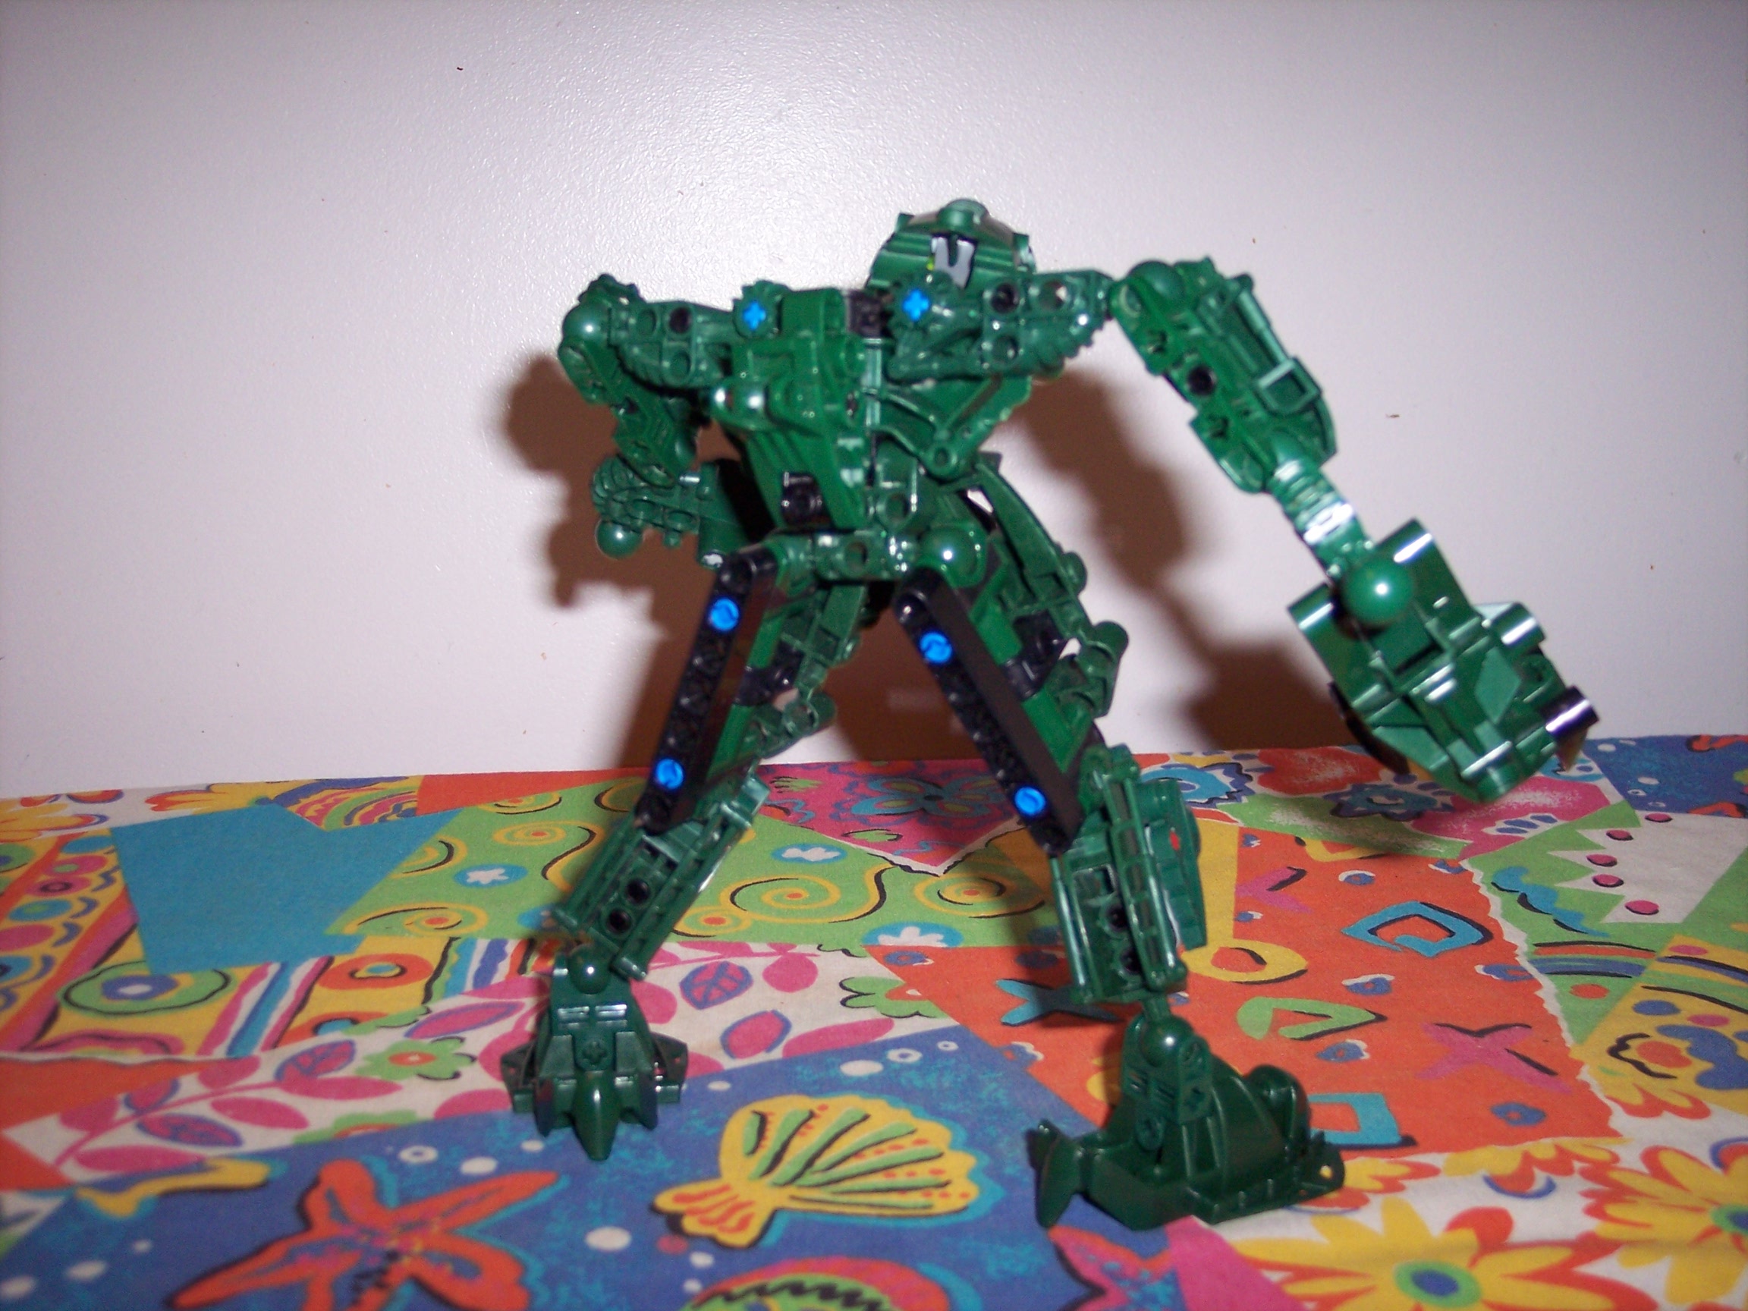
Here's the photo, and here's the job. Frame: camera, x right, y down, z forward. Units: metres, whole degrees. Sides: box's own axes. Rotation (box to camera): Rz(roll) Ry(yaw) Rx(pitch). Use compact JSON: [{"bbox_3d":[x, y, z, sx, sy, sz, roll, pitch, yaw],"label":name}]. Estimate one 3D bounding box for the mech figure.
[{"bbox_3d":[0.022,0.009,0.361,0.206,0.181,0.148,4,12,20],"label":"mech figure"}]

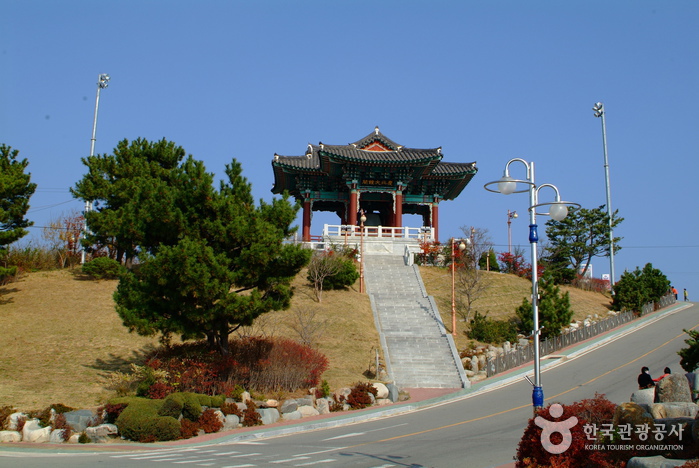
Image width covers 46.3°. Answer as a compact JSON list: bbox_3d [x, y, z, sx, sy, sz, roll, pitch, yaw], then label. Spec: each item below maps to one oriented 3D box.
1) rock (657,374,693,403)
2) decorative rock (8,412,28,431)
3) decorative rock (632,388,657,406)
[{"bbox_3d":[8.558,4.097,21.494,0.910,0.796,0.700,0,-12,0],"label":"rock"},{"bbox_3d":[-11.554,6.545,28.500,0.677,0.628,0.600,1,-13,0],"label":"decorative rock"},{"bbox_3d":[7.562,4.205,21.000,0.610,0.449,0.500,-4,-14,19],"label":"decorative rock"}]

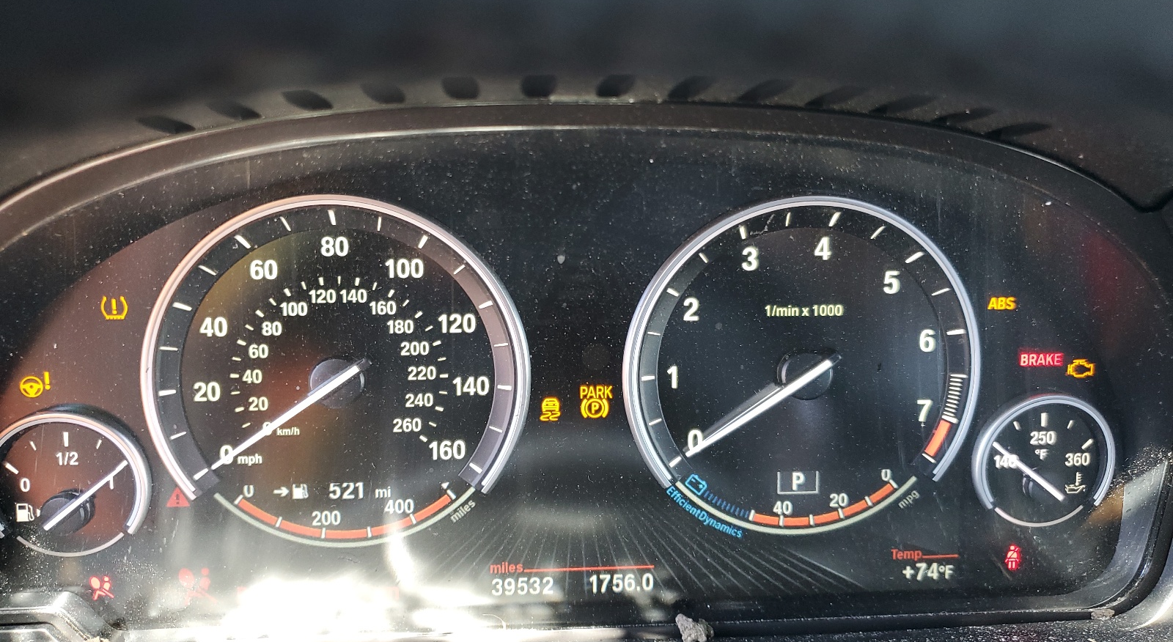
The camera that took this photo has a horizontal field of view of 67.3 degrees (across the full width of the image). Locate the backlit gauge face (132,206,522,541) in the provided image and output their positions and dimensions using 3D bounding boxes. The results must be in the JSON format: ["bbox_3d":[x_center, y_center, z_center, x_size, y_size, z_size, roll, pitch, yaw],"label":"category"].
[{"bbox_3d":[-0.070,0.016,0.246,0.104,0.101,0.016,-1,7,-5],"label":"backlit gauge face"}]

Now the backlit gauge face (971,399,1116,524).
[{"bbox_3d":[0.140,0.043,0.268,0.043,0.042,0.012,-1,7,-5],"label":"backlit gauge face"}]

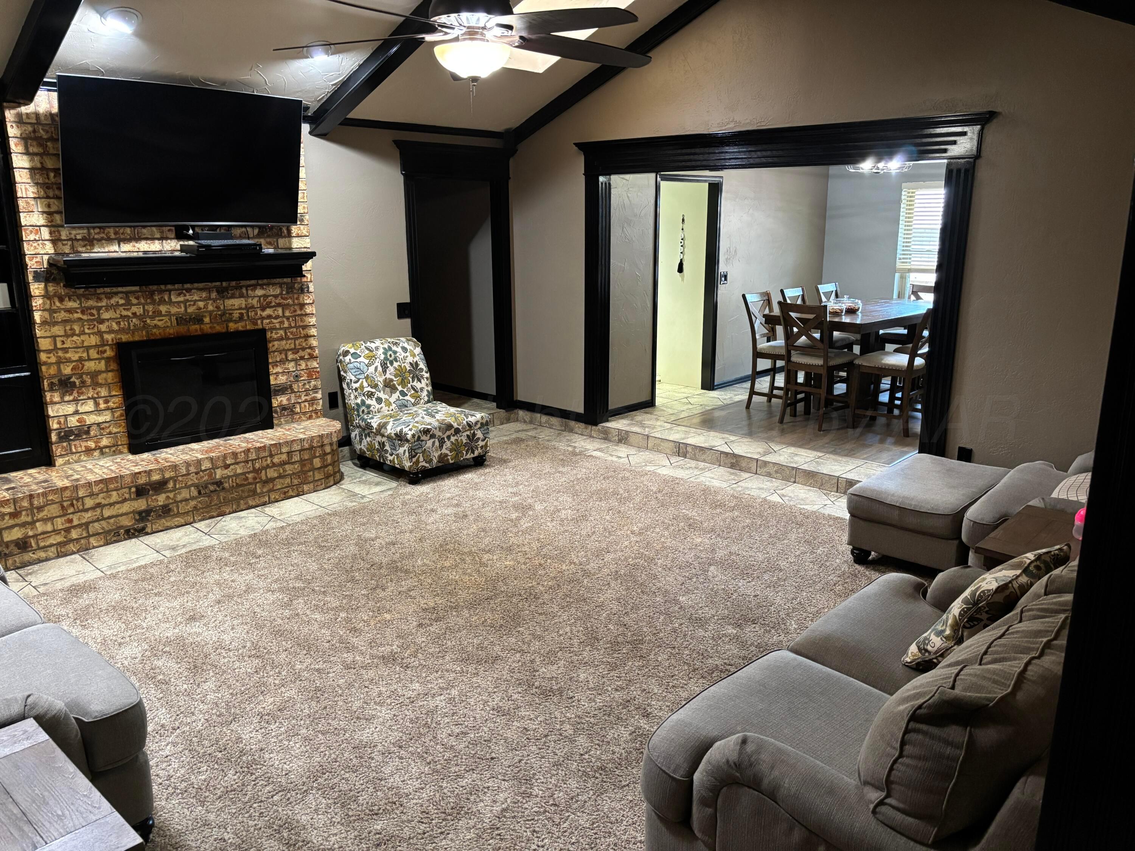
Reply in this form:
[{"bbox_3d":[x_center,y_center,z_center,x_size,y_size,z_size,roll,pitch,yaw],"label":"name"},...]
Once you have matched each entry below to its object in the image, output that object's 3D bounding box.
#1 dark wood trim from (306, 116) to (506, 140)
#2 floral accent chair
[{"bbox_3d":[-1.199,-2.316,6.654,0.040,0.057,1.890,12,18,41],"label":"dark wood trim"},{"bbox_3d":[-1.148,-0.150,6.380,0.840,0.920,0.730,12,18,41],"label":"floral accent chair"}]

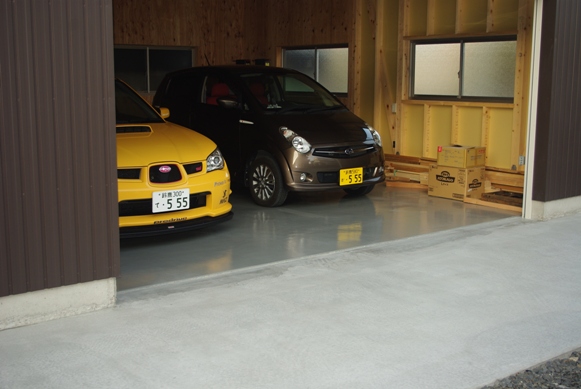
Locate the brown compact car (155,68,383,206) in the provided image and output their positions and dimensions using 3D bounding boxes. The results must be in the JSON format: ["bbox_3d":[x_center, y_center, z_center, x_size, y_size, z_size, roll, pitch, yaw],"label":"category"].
[{"bbox_3d":[-0.382,-0.813,9.158,1.475,1.520,3.395,-7,12,-37],"label":"brown compact car"}]

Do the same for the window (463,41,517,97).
[{"bbox_3d":[2.342,-1.469,8.752,0.040,0.650,0.770,-7,12,-37],"label":"window"}]

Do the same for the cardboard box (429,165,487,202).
[{"bbox_3d":[1.945,-0.149,8.703,0.345,0.376,0.540,-7,12,-38],"label":"cardboard box"}]

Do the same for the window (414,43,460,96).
[{"bbox_3d":[1.841,-1.569,9.356,0.040,0.650,0.760,-7,12,-37],"label":"window"}]

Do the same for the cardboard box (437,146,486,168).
[{"bbox_3d":[1.993,-0.442,8.643,0.360,0.221,0.410,-7,12,-39],"label":"cardboard box"}]

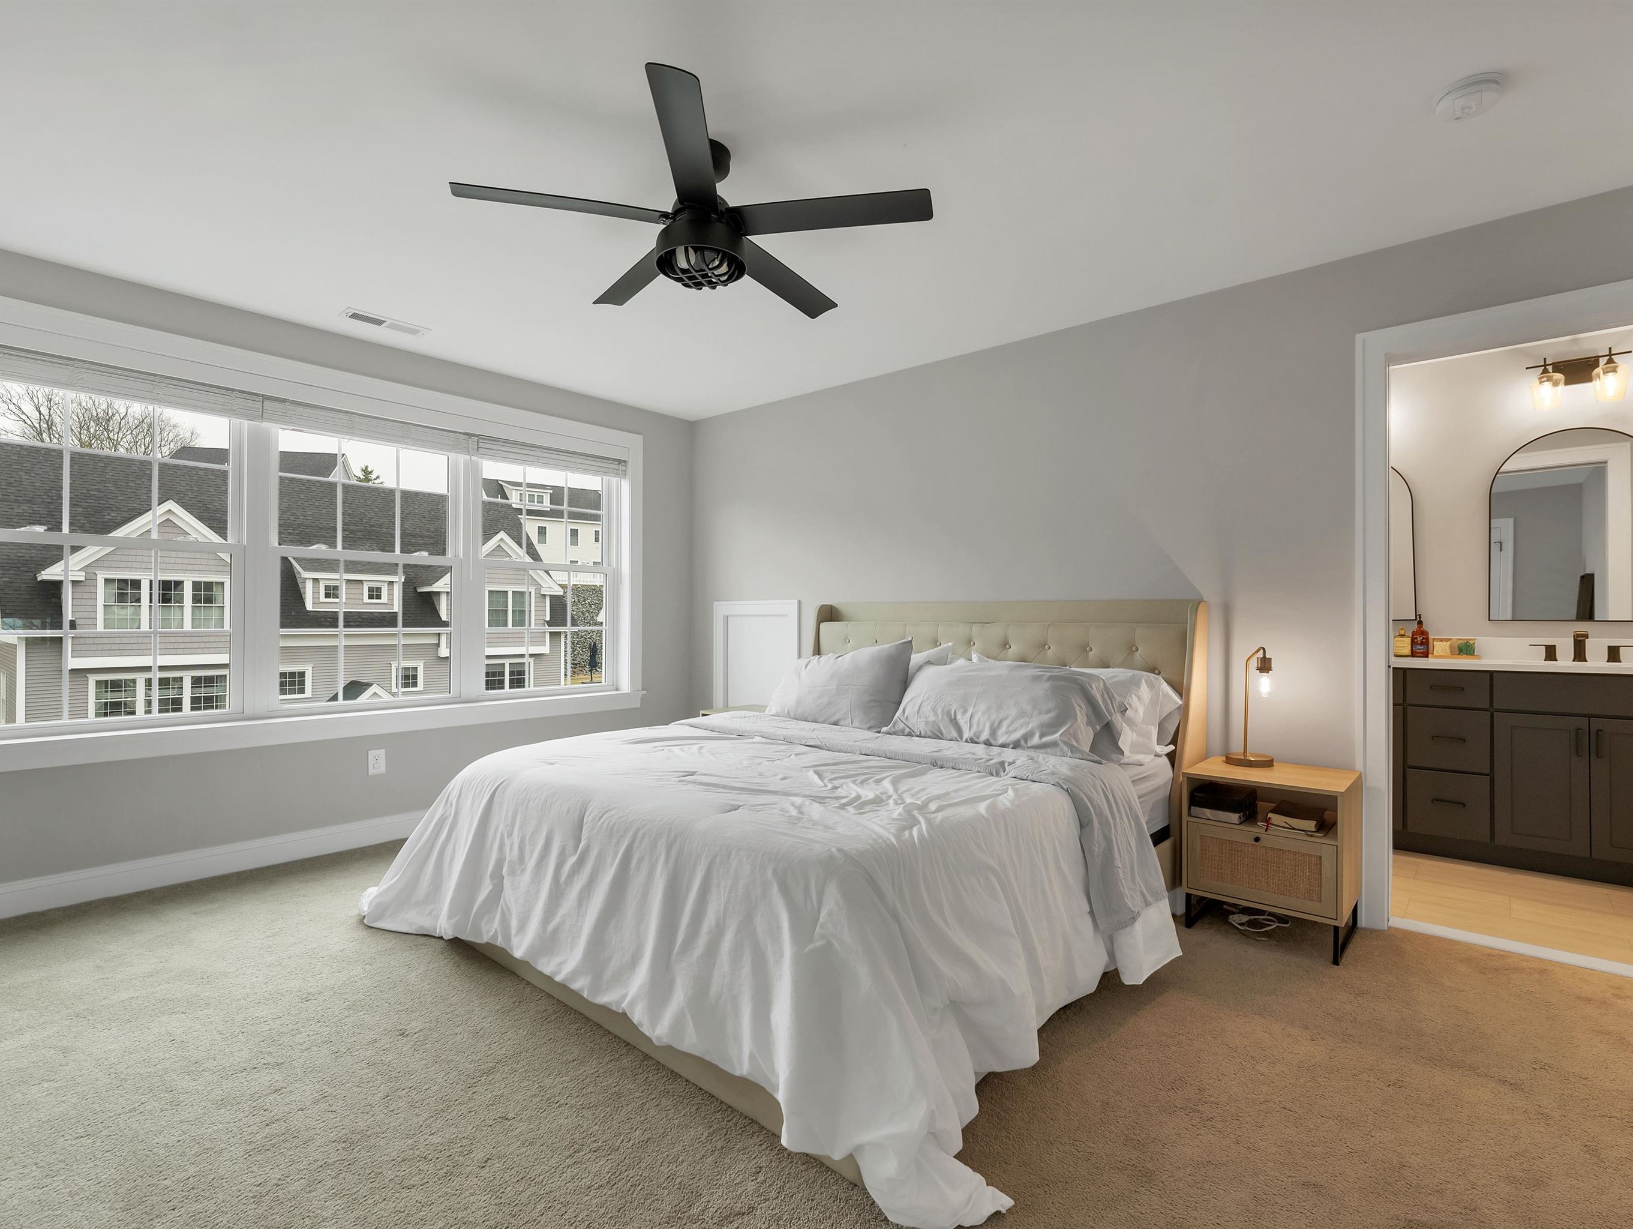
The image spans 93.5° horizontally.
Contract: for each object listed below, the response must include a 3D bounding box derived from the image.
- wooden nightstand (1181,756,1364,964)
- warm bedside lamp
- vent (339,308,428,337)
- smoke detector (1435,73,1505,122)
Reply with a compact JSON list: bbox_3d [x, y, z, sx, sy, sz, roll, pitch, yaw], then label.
[{"bbox_3d":[1.631,0.846,2.754,0.482,0.552,0.415,0,0,41],"label":"wooden nightstand"},{"bbox_3d":[1.643,0.348,2.921,0.160,0.448,0.160,0,0,41],"label":"warm bedside lamp"},{"bbox_3d":[-1.962,-1.322,3.510,0.153,0.015,0.352,0,0,41],"label":"vent"},{"bbox_3d":[1.644,-1.301,1.938,0.141,0.042,0.141,0,0,41],"label":"smoke detector"}]

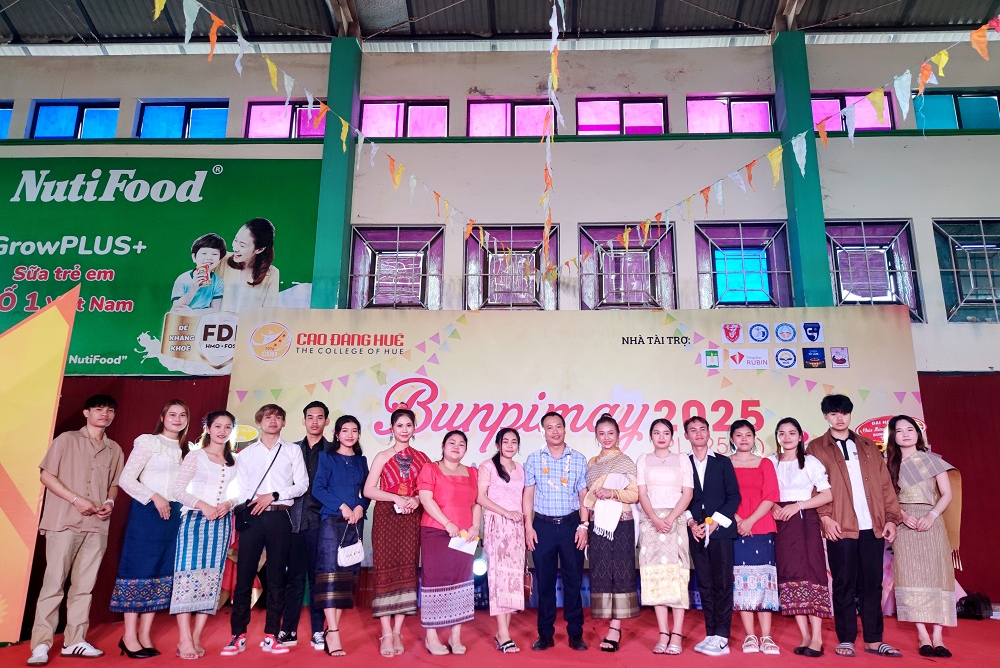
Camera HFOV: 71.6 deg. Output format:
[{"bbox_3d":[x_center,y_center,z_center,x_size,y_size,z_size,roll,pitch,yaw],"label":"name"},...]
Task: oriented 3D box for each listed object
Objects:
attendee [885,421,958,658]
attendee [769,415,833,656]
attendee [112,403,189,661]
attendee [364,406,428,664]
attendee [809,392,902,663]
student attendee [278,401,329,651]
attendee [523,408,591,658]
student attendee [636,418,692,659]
[{"bbox_3d":[3.071,1.423,5.052,0.460,1.660,0.340,-8,-17,30],"label":"attendee"},{"bbox_3d":[2.147,1.404,4.968,0.460,1.612,0.360,-10,-17,35],"label":"attendee"},{"bbox_3d":[-2.423,1.307,4.880,0.470,1.704,0.400,13,-19,-42],"label":"attendee"},{"bbox_3d":[-0.707,1.337,4.854,0.450,1.638,0.310,3,-14,-10],"label":"attendee"},{"bbox_3d":[2.592,1.329,5.036,0.580,1.795,0.380,-3,-14,12],"label":"attendee"},{"bbox_3d":[-1.391,1.343,5.064,0.470,1.712,0.310,4,-15,-14],"label":"student attendee"},{"bbox_3d":[0.414,1.402,5.092,0.500,1.655,0.310,0,-14,2],"label":"attendee"},{"bbox_3d":[1.179,1.413,5.000,0.420,1.609,0.310,-3,-15,15],"label":"student attendee"}]

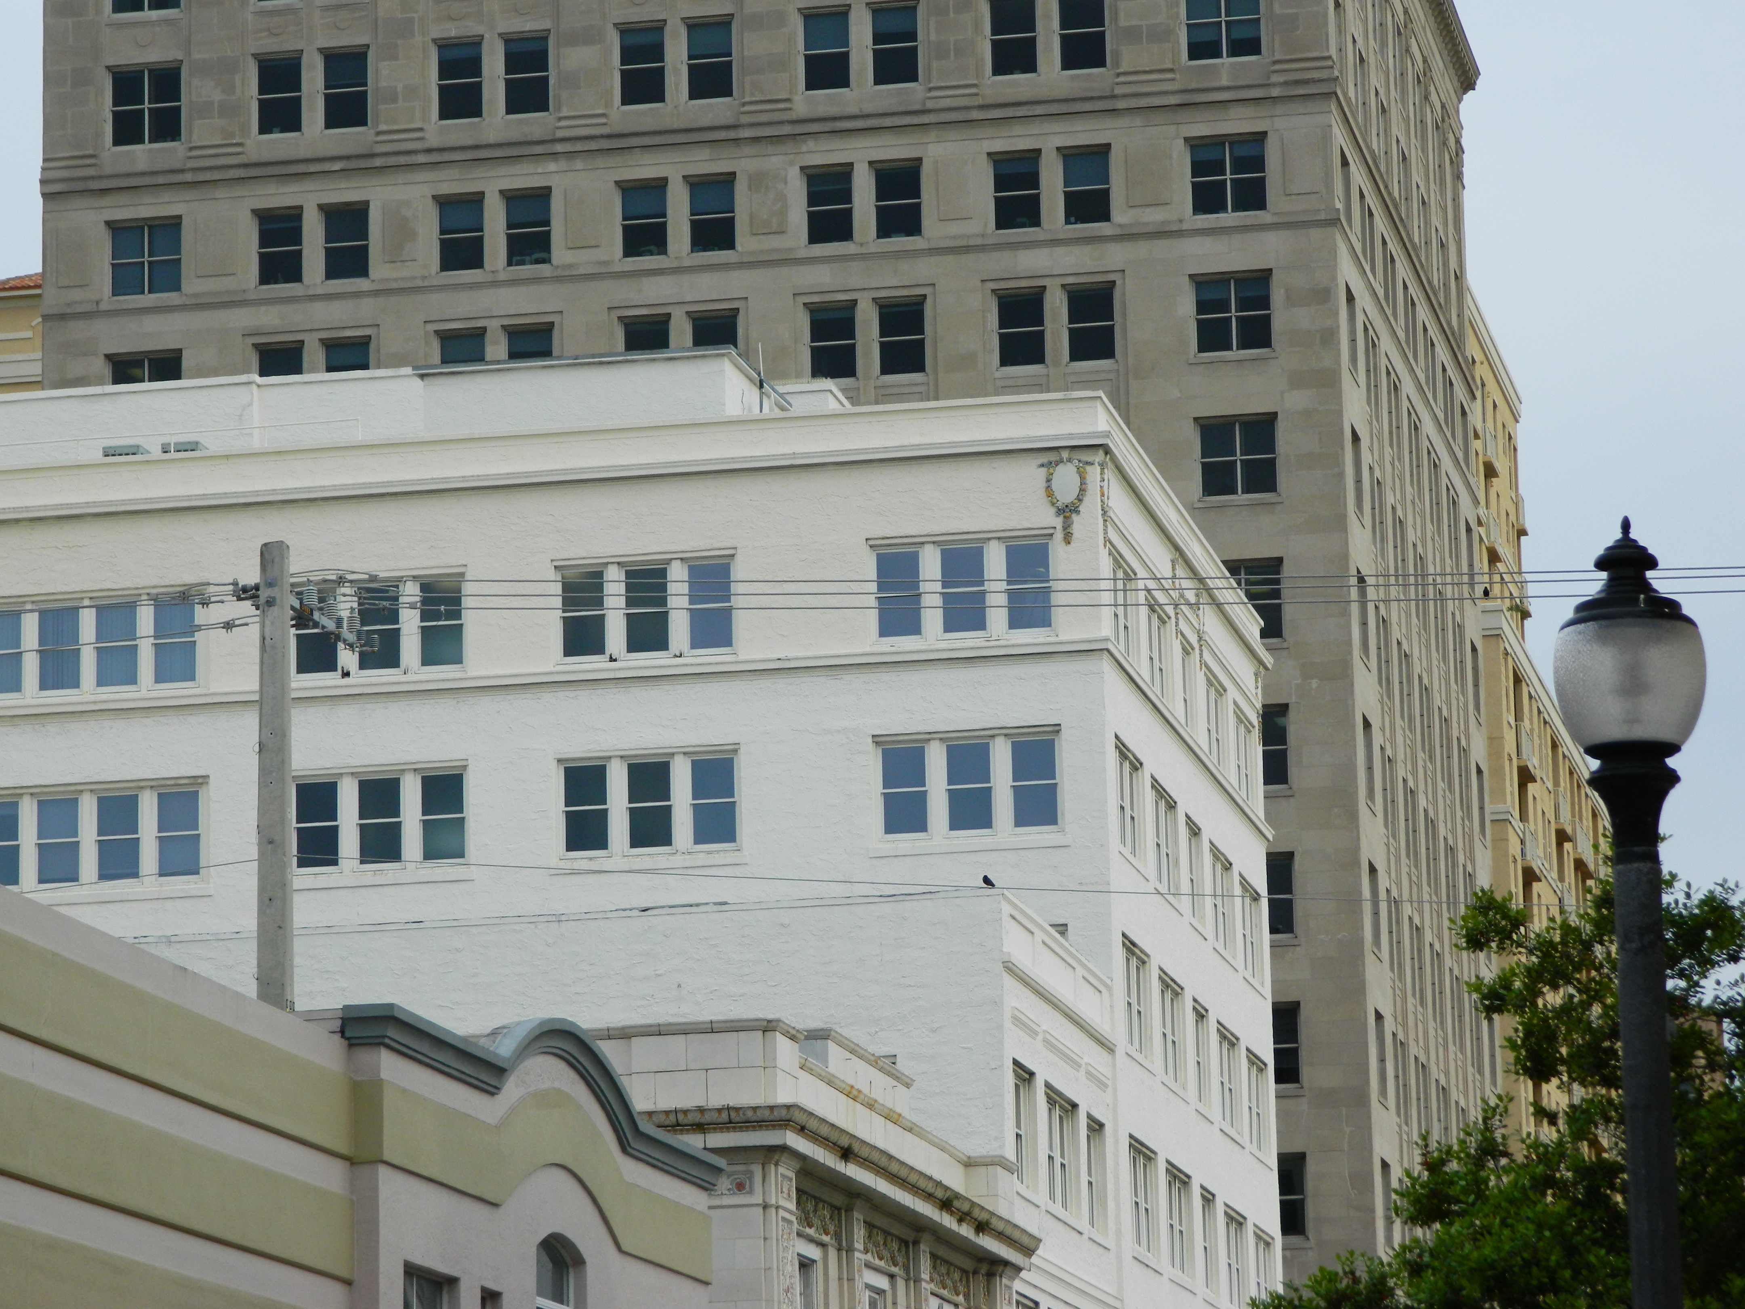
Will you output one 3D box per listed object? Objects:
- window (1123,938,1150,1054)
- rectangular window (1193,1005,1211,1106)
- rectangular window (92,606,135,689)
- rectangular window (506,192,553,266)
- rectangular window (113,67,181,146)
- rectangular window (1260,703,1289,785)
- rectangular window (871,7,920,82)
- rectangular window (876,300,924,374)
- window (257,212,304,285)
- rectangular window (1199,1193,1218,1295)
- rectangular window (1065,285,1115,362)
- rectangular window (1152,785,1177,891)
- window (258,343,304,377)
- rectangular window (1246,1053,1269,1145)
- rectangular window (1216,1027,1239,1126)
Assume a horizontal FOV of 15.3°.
[{"bbox_3d":[4.511,5.954,112.327,0.200,1.850,3.100,-4,-11,10],"label":"window"},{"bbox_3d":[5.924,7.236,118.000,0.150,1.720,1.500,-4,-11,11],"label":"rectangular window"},{"bbox_3d":[-13.505,-0.133,115.653,0.779,1.455,0.150,-4,-11,10],"label":"rectangular window"},{"bbox_3d":[-8.544,-10.563,162.004,1.187,1.800,0.150,-4,-11,10],"label":"rectangular window"},{"bbox_3d":[-17.239,-12.987,154.613,1.820,1.970,0.180,-4,-11,11],"label":"rectangular window"},{"bbox_3d":[9.050,2.222,156.300,1.999,1.950,0.150,-4,-11,10],"label":"rectangular window"},{"bbox_3d":[0.538,-14.110,151.286,1.160,1.920,0.180,-4,-11,11],"label":"rectangular window"},{"bbox_3d":[0.660,-7.497,153.800,1.132,1.775,0.200,-4,-11,10],"label":"rectangular window"},{"bbox_3d":[-14.860,-10.159,163.136,1.146,1.887,0.150,-4,-11,10],"label":"window"},{"bbox_3d":[6.127,10.776,119.474,0.200,1.800,1.950,-4,-11,10],"label":"rectangular window"},{"bbox_3d":[5.114,-7.794,152.984,1.109,1.800,0.200,-4,-11,10],"label":"rectangular window"},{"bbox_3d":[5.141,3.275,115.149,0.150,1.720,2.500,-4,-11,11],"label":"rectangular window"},{"bbox_3d":[-14.173,-6.553,155.825,1.110,1.795,0.200,-4,-11,10],"label":"window"},{"bbox_3d":[7.702,9.053,131.645,0.200,1.646,2.990,-4,-11,10],"label":"rectangular window"},{"bbox_3d":[6.812,8.106,125.257,0.150,1.700,2.900,-4,-11,10],"label":"rectangular window"}]

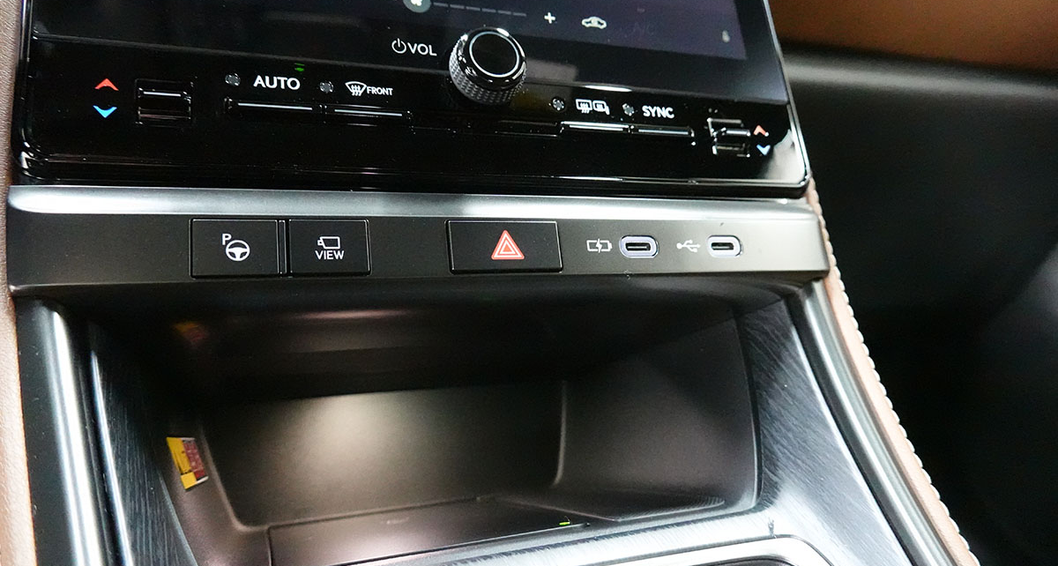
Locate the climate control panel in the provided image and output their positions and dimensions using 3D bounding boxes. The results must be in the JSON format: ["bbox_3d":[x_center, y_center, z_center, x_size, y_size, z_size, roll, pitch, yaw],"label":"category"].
[{"bbox_3d":[-0.011,-0.042,0.211,0.230,0.036,0.025,-2,-13,-23],"label":"climate control panel"}]

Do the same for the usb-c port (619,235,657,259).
[{"bbox_3d":[0.032,-0.010,0.213,0.013,0.007,0.007,-2,-13,-23],"label":"usb-c port"}]

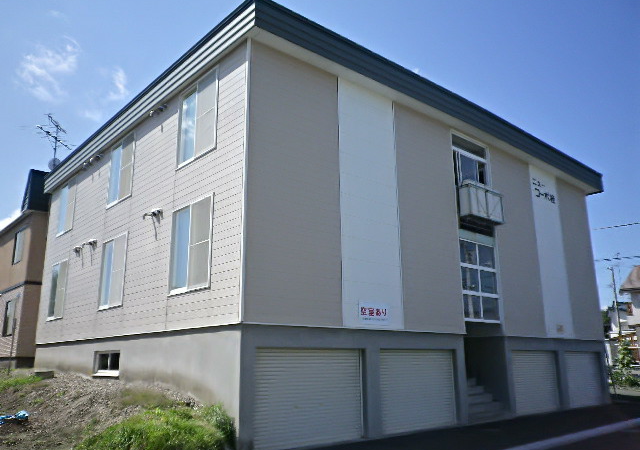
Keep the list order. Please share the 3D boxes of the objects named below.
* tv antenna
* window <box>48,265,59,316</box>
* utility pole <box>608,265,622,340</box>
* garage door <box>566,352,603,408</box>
[{"bbox_3d":[-10.536,-2.903,20.609,1.350,2.300,2.100,-1,-14,2],"label":"tv antenna"},{"bbox_3d":[-8.853,2.217,17.261,0.090,1.820,0.860,12,-19,-40],"label":"window"},{"bbox_3d":[24.802,7.782,42.804,0.340,8.630,0.340,12,-19,-40],"label":"utility pole"},{"bbox_3d":[8.452,4.921,16.623,2.695,1.649,0.100,11,-18,-40],"label":"garage door"}]

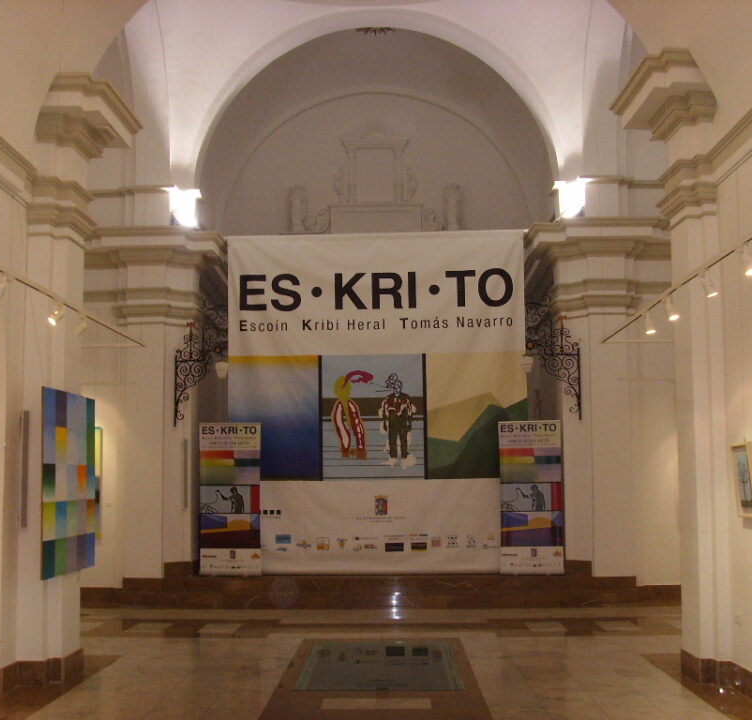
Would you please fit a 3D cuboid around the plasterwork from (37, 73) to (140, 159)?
[{"bbox_3d":[-2.423,-1.960,9.104,0.573,0.402,1.367,-1,-6,1],"label":"plasterwork"}]

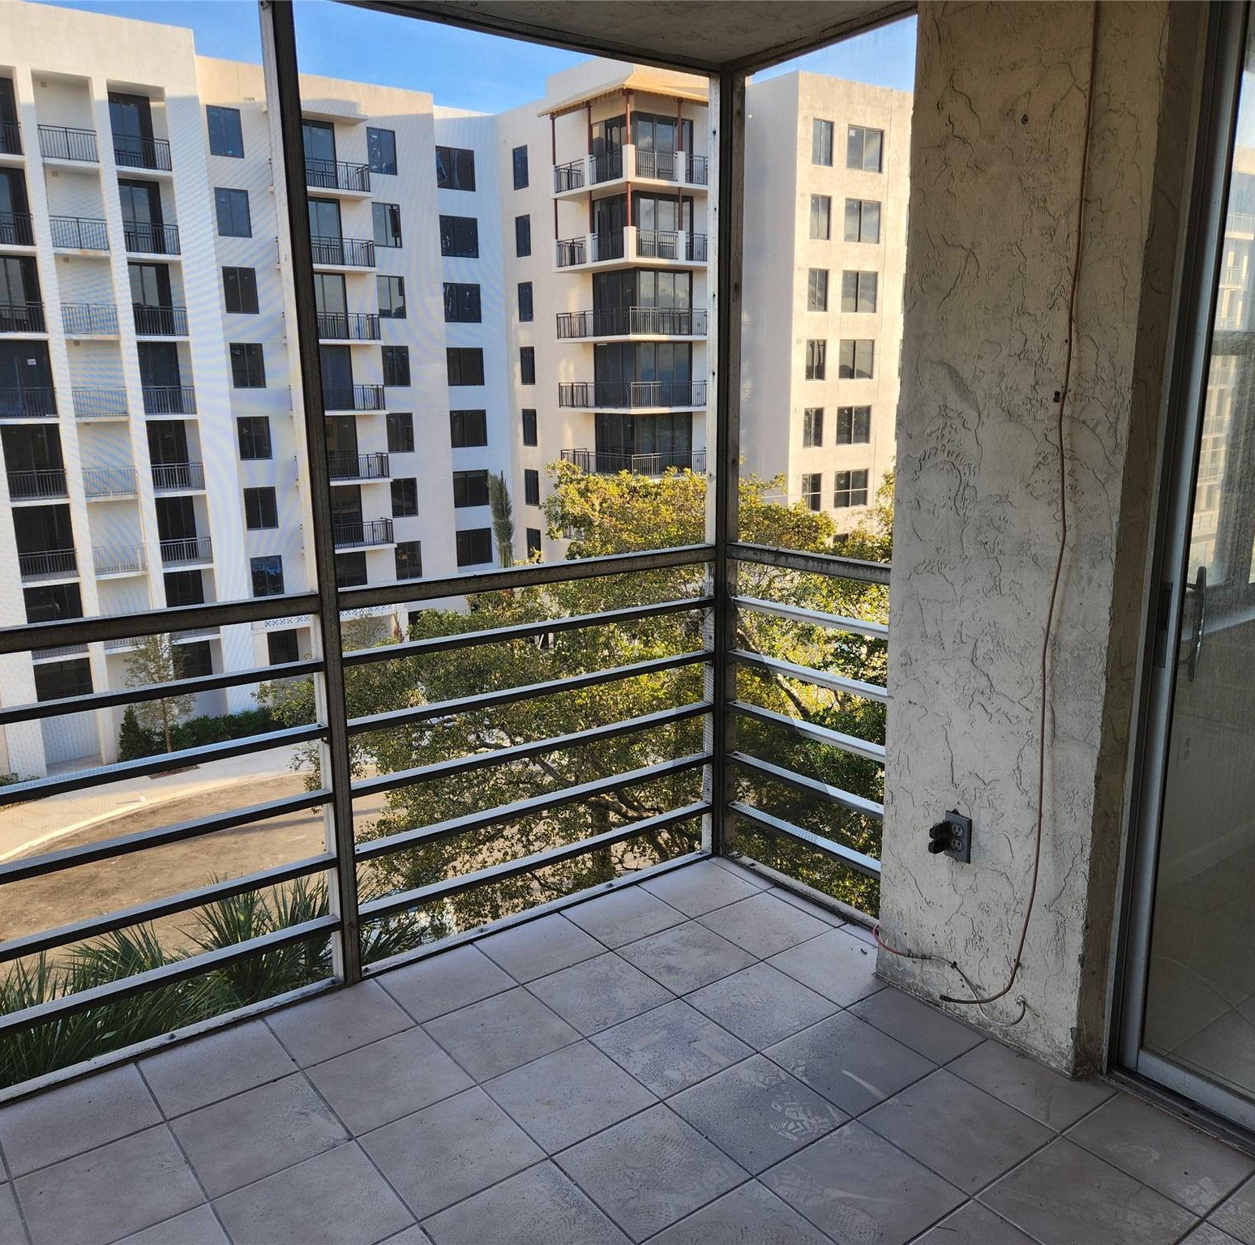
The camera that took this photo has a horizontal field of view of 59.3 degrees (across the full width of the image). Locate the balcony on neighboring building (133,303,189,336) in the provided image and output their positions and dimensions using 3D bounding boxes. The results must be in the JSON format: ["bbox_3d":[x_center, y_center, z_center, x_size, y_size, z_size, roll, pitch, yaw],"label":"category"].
[{"bbox_3d":[-17.681,-11.459,41.874,1.948,1.069,0.060,-10,16,-36],"label":"balcony on neighboring building"}]

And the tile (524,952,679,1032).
[{"bbox_3d":[-0.074,0.996,2.961,0.303,0.012,0.303,-9,16,-36],"label":"tile"}]

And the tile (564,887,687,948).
[{"bbox_3d":[-0.013,0.906,3.387,0.297,0.011,0.291,-10,15,-36],"label":"tile"}]

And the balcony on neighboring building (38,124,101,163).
[{"bbox_3d":[-20.373,-17.473,40.305,1.950,1.080,0.060,-11,15,-38],"label":"balcony on neighboring building"}]

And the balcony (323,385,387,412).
[{"bbox_3d":[-12.682,-9.811,48.006,3.993,1.080,1.200,-10,16,-36],"label":"balcony"}]

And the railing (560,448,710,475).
[{"bbox_3d":[0.220,-7.183,50.048,4.088,1.070,5.575,-10,16,-34],"label":"railing"}]

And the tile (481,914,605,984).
[{"bbox_3d":[-0.253,0.945,3.192,0.303,0.012,0.285,-9,16,-36],"label":"tile"}]

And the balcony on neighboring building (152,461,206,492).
[{"bbox_3d":[-17.583,-5.643,43.173,1.948,1.069,0.060,-10,16,-36],"label":"balcony on neighboring building"}]

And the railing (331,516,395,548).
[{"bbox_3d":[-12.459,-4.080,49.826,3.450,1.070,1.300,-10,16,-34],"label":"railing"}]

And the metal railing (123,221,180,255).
[{"bbox_3d":[-18.061,-14.615,41.988,1.965,1.070,0.070,-10,16,-34],"label":"metal railing"}]

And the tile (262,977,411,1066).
[{"bbox_3d":[-0.740,1.034,2.846,0.297,0.011,0.273,-10,15,-36],"label":"tile"}]

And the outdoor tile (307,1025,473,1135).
[{"bbox_3d":[-0.563,1.083,2.615,0.297,0.011,0.297,-10,15,-36],"label":"outdoor tile"}]

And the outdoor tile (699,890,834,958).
[{"bbox_3d":[0.414,0.914,3.320,0.303,0.012,0.303,-9,16,-36],"label":"outdoor tile"}]

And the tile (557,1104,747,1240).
[{"bbox_3d":[0.051,1.152,2.325,0.302,0.010,0.302,-10,16,-36],"label":"tile"}]

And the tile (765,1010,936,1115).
[{"bbox_3d":[0.541,1.069,2.685,0.302,0.010,0.302,-10,16,-36],"label":"tile"}]

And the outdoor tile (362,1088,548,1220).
[{"bbox_3d":[-0.379,1.135,2.373,0.297,0.011,0.297,-10,15,-36],"label":"outdoor tile"}]

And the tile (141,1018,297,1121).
[{"bbox_3d":[-0.983,1.067,2.645,0.303,0.010,0.272,-9,16,-36],"label":"tile"}]

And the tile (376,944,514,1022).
[{"bbox_3d":[-0.495,0.986,3.010,0.303,0.012,0.279,-9,16,-36],"label":"tile"}]

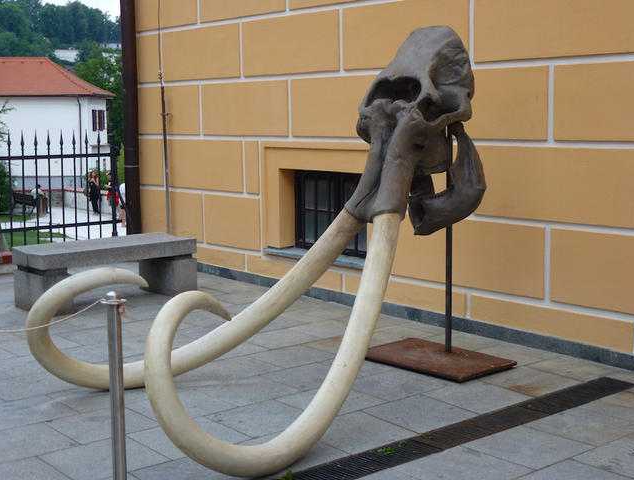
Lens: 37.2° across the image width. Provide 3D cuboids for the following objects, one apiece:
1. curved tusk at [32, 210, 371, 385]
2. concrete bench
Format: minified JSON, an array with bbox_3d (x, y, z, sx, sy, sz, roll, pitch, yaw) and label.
[{"bbox_3d":[-0.672,0.340,5.453,1.954,1.043,0.493,-4,8,-20],"label":"curved tusk"},{"bbox_3d":[-1.808,0.270,8.151,1.469,0.477,0.612,-7,10,-38],"label":"concrete bench"}]

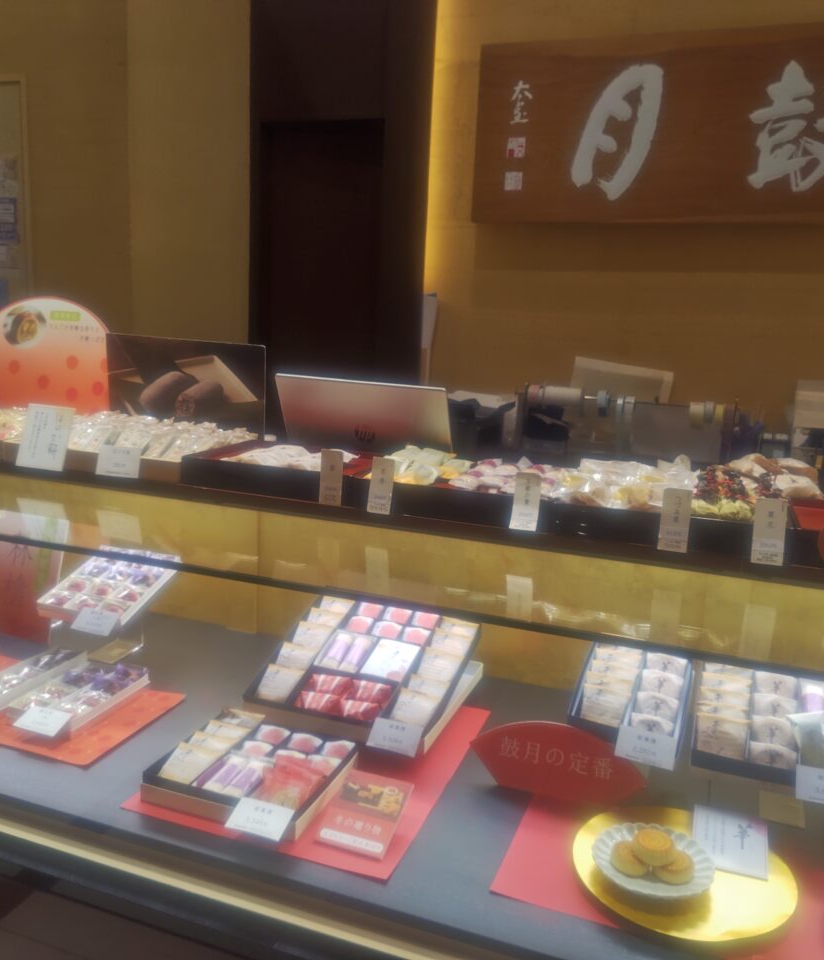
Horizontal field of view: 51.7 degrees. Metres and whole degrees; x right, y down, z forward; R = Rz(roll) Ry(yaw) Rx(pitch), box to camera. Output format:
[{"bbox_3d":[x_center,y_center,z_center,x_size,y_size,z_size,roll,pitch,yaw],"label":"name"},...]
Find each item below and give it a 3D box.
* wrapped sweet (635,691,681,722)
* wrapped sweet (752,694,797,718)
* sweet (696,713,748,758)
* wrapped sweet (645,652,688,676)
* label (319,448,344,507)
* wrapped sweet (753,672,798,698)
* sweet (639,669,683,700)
[{"bbox_3d":[0.366,0.355,1.286,0.062,0.026,0.066,7,44,24],"label":"wrapped sweet"},{"bbox_3d":[0.535,0.349,1.258,0.062,0.026,0.066,7,44,22],"label":"wrapped sweet"},{"bbox_3d":[0.443,0.367,1.217,0.073,0.018,0.073,7,34,22],"label":"sweet"},{"bbox_3d":[0.407,0.313,1.377,0.062,0.026,0.066,7,44,24],"label":"wrapped sweet"},{"bbox_3d":[-0.145,-0.003,1.532,0.043,0.100,0.004,6,8,20],"label":"label"},{"bbox_3d":[0.557,0.327,1.306,0.062,0.026,0.066,7,44,22],"label":"wrapped sweet"},{"bbox_3d":[0.388,0.333,1.334,0.062,0.026,0.066,7,44,24],"label":"sweet"}]

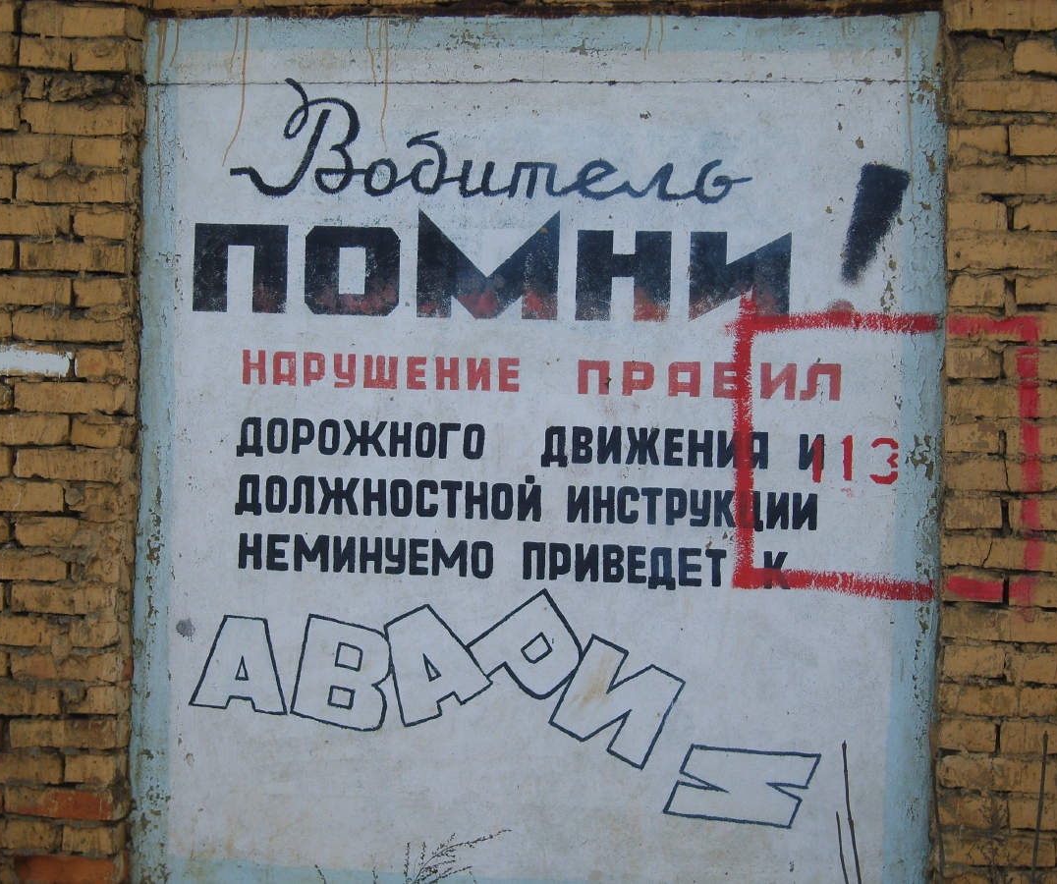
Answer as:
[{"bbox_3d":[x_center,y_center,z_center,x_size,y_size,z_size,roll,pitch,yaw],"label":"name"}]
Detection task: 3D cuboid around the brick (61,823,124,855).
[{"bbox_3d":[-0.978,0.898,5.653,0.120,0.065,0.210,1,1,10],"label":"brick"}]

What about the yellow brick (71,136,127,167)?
[{"bbox_3d":[-0.932,-0.647,5.577,0.120,0.065,0.250,1,1,11],"label":"yellow brick"}]

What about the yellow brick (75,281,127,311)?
[{"bbox_3d":[-0.934,-0.325,5.558,0.117,0.066,0.250,1,0,8],"label":"yellow brick"}]

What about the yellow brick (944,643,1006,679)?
[{"bbox_3d":[0.954,0.459,5.248,0.126,0.068,0.205,1,2,10],"label":"yellow brick"}]

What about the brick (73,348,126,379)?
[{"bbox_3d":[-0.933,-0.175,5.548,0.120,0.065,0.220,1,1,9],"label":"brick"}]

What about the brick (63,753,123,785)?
[{"bbox_3d":[-0.953,0.725,5.558,0.119,0.066,0.250,1,0,8],"label":"brick"}]

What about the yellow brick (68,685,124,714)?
[{"bbox_3d":[-0.967,0.583,5.644,0.120,0.065,0.210,1,1,10],"label":"yellow brick"}]

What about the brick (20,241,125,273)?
[{"bbox_3d":[-1.018,-0.417,5.585,0.250,0.065,0.120,1,1,10],"label":"brick"}]

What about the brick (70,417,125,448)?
[{"bbox_3d":[-0.945,-0.024,5.571,0.122,0.067,0.205,1,2,10],"label":"brick"}]

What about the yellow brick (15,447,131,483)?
[{"bbox_3d":[-1.012,0.051,5.513,0.250,0.065,0.120,1,1,9],"label":"yellow brick"}]

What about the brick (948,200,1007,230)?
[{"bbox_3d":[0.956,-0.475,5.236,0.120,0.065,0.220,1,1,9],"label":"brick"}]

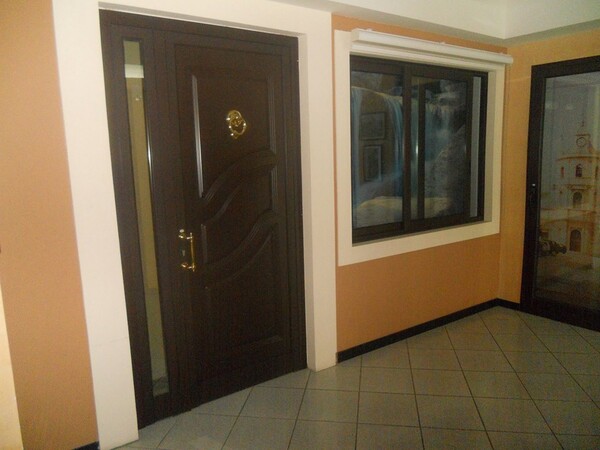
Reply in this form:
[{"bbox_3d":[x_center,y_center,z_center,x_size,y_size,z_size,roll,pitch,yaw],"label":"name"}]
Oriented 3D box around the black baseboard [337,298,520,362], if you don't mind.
[{"bbox_3d":[1.109,0.835,3.746,1.940,0.077,0.183,-8,11,-34],"label":"black baseboard"}]

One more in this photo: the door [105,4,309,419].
[{"bbox_3d":[-0.469,-0.020,2.747,1.152,2.168,0.095,-8,11,-34],"label":"door"}]

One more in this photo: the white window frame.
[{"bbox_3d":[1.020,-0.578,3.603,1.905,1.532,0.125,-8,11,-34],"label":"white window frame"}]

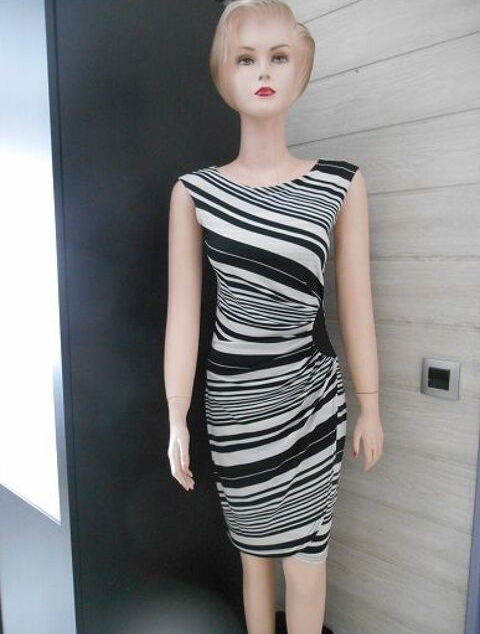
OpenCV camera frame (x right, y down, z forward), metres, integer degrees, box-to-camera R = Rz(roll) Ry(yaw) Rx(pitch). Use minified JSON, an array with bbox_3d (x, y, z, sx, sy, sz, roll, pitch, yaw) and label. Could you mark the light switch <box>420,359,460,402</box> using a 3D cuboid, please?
[{"bbox_3d":[0.449,0.138,1.077,0.082,0.083,0.012,5,8,40],"label":"light switch"}]

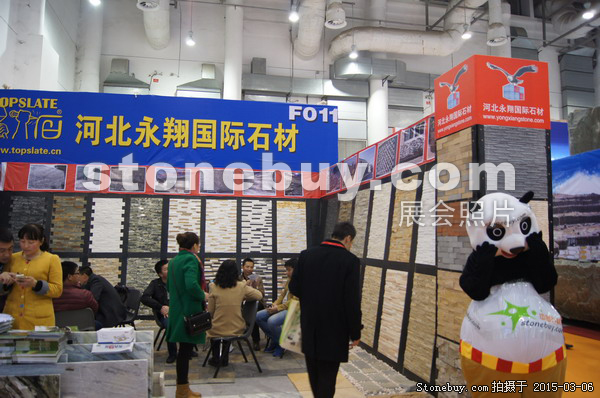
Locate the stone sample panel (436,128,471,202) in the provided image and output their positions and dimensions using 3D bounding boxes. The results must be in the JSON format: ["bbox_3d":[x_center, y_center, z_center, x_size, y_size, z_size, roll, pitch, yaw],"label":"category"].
[{"bbox_3d":[1.488,-0.302,4.291,0.050,0.644,0.624,1,-5,-13],"label":"stone sample panel"}]

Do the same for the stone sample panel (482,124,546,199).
[{"bbox_3d":[1.941,-0.321,4.053,0.649,0.654,0.050,1,-5,-13],"label":"stone sample panel"}]

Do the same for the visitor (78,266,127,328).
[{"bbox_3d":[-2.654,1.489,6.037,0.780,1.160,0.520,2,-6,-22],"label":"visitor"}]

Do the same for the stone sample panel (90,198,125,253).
[{"bbox_3d":[-3.822,0.499,8.844,0.612,1.107,0.050,2,-13,-13],"label":"stone sample panel"}]

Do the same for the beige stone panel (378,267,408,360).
[{"bbox_3d":[1.181,1.467,5.743,0.040,1.085,0.620,9,-7,-12],"label":"beige stone panel"}]

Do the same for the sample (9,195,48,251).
[{"bbox_3d":[-5.080,0.462,8.405,0.649,1.033,0.040,1,-6,-6],"label":"sample"}]

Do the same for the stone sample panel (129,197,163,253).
[{"bbox_3d":[-3.096,0.520,9.012,0.612,1.107,0.050,2,-13,-13],"label":"stone sample panel"}]

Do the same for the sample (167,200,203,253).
[{"bbox_3d":[-2.369,0.540,9.179,0.612,1.107,0.050,2,-13,-13],"label":"sample"}]

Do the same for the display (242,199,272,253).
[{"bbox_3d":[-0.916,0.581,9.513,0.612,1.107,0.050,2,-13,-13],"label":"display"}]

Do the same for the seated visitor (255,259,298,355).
[{"bbox_3d":[-0.255,1.471,6.191,0.800,1.260,0.530,3,-6,-27],"label":"seated visitor"}]

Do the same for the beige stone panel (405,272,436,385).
[{"bbox_3d":[1.347,1.397,5.035,0.050,1.093,0.606,9,-7,-12],"label":"beige stone panel"}]

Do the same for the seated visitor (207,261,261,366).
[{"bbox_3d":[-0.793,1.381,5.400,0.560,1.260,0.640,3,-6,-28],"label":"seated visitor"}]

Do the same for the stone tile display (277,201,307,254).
[{"bbox_3d":[-0.153,0.563,8.936,0.593,1.030,0.040,1,-6,-6],"label":"stone tile display"}]

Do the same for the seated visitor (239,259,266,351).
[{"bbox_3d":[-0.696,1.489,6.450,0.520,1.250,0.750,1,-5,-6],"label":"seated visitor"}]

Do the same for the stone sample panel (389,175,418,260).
[{"bbox_3d":[1.355,0.284,5.878,0.050,1.056,0.639,9,-7,-12],"label":"stone sample panel"}]

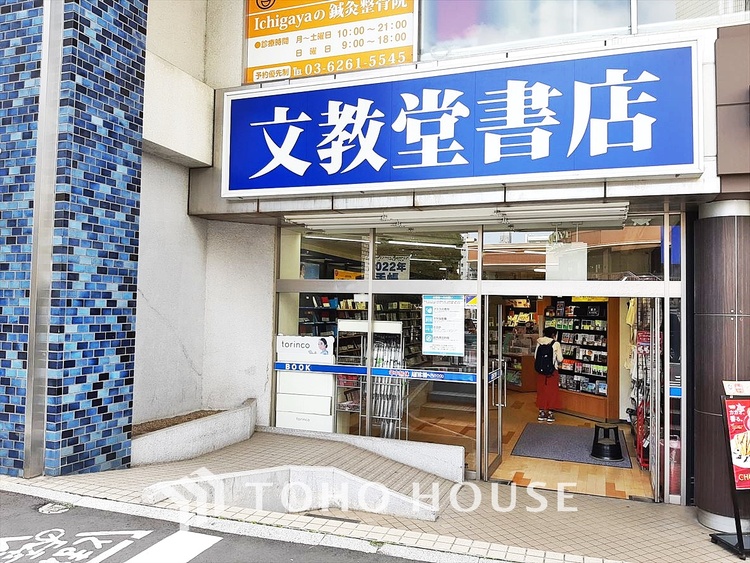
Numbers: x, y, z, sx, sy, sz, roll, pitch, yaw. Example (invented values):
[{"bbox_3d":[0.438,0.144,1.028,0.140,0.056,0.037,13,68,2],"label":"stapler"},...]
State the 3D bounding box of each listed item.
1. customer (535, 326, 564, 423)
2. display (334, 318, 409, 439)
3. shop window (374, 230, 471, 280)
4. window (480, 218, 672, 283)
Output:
[{"bbox_3d":[3.070,1.628,9.951,0.460,1.630,0.410,-1,-3,40],"label":"customer"},{"bbox_3d":[-0.021,1.374,7.322,0.880,1.730,0.360,0,-2,19],"label":"display"},{"bbox_3d":[0.611,-0.341,6.774,1.240,0.660,0.080,0,-2,19],"label":"shop window"},{"bbox_3d":[2.158,-0.358,6.229,1.940,0.690,0.080,0,-2,19],"label":"window"}]

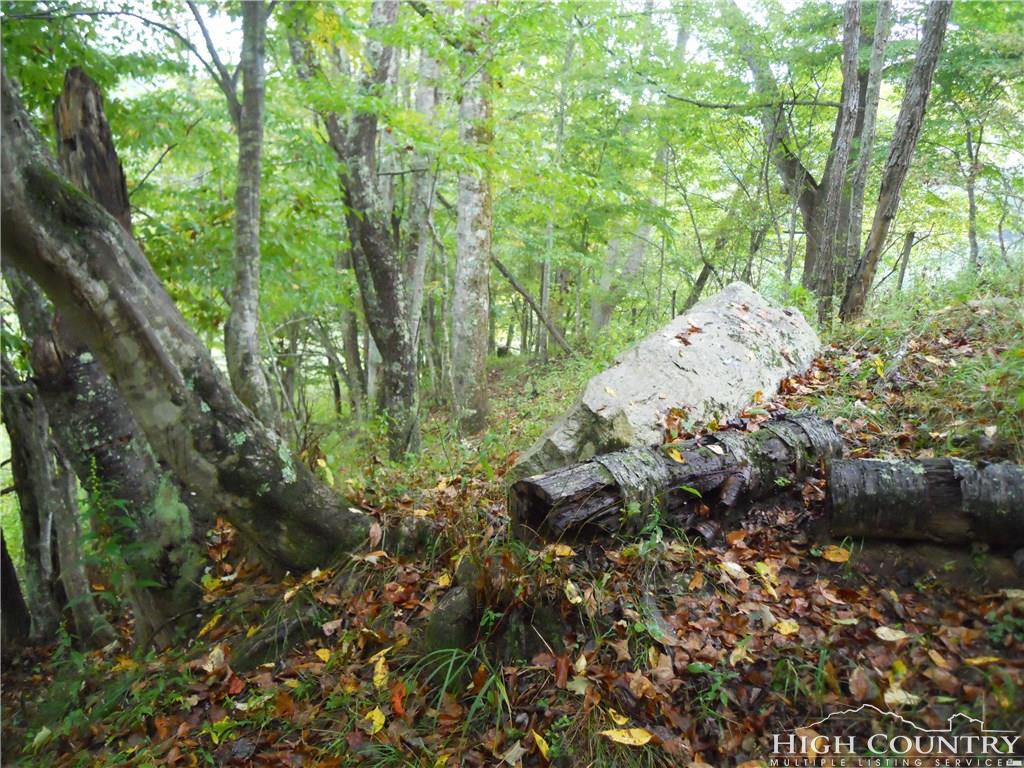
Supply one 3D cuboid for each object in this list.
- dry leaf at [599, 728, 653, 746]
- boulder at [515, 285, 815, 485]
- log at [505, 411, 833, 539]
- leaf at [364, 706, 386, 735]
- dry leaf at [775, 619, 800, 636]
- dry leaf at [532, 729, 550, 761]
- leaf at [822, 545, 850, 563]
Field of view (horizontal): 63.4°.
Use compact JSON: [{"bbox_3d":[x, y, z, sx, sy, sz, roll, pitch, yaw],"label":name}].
[{"bbox_3d":[0.290,0.894,2.107,0.129,0.016,0.060,0,24,12],"label":"dry leaf"},{"bbox_3d":[0.880,-0.050,4.400,1.800,0.970,0.920,-3,6,-35],"label":"boulder"},{"bbox_3d":[0.774,0.374,3.475,1.675,0.260,0.260,-7,8,-30],"label":"log"},{"bbox_3d":[-0.357,0.877,2.158,0.055,0.018,0.071,3,40,2],"label":"leaf"},{"bbox_3d":[0.842,0.746,2.537,0.070,0.014,0.050,-6,24,2],"label":"dry leaf"},{"bbox_3d":[0.073,0.904,2.078,0.035,0.020,0.084,-22,42,-20],"label":"dry leaf"},{"bbox_3d":[1.155,0.606,2.943,0.089,0.016,0.062,1,25,18],"label":"leaf"}]

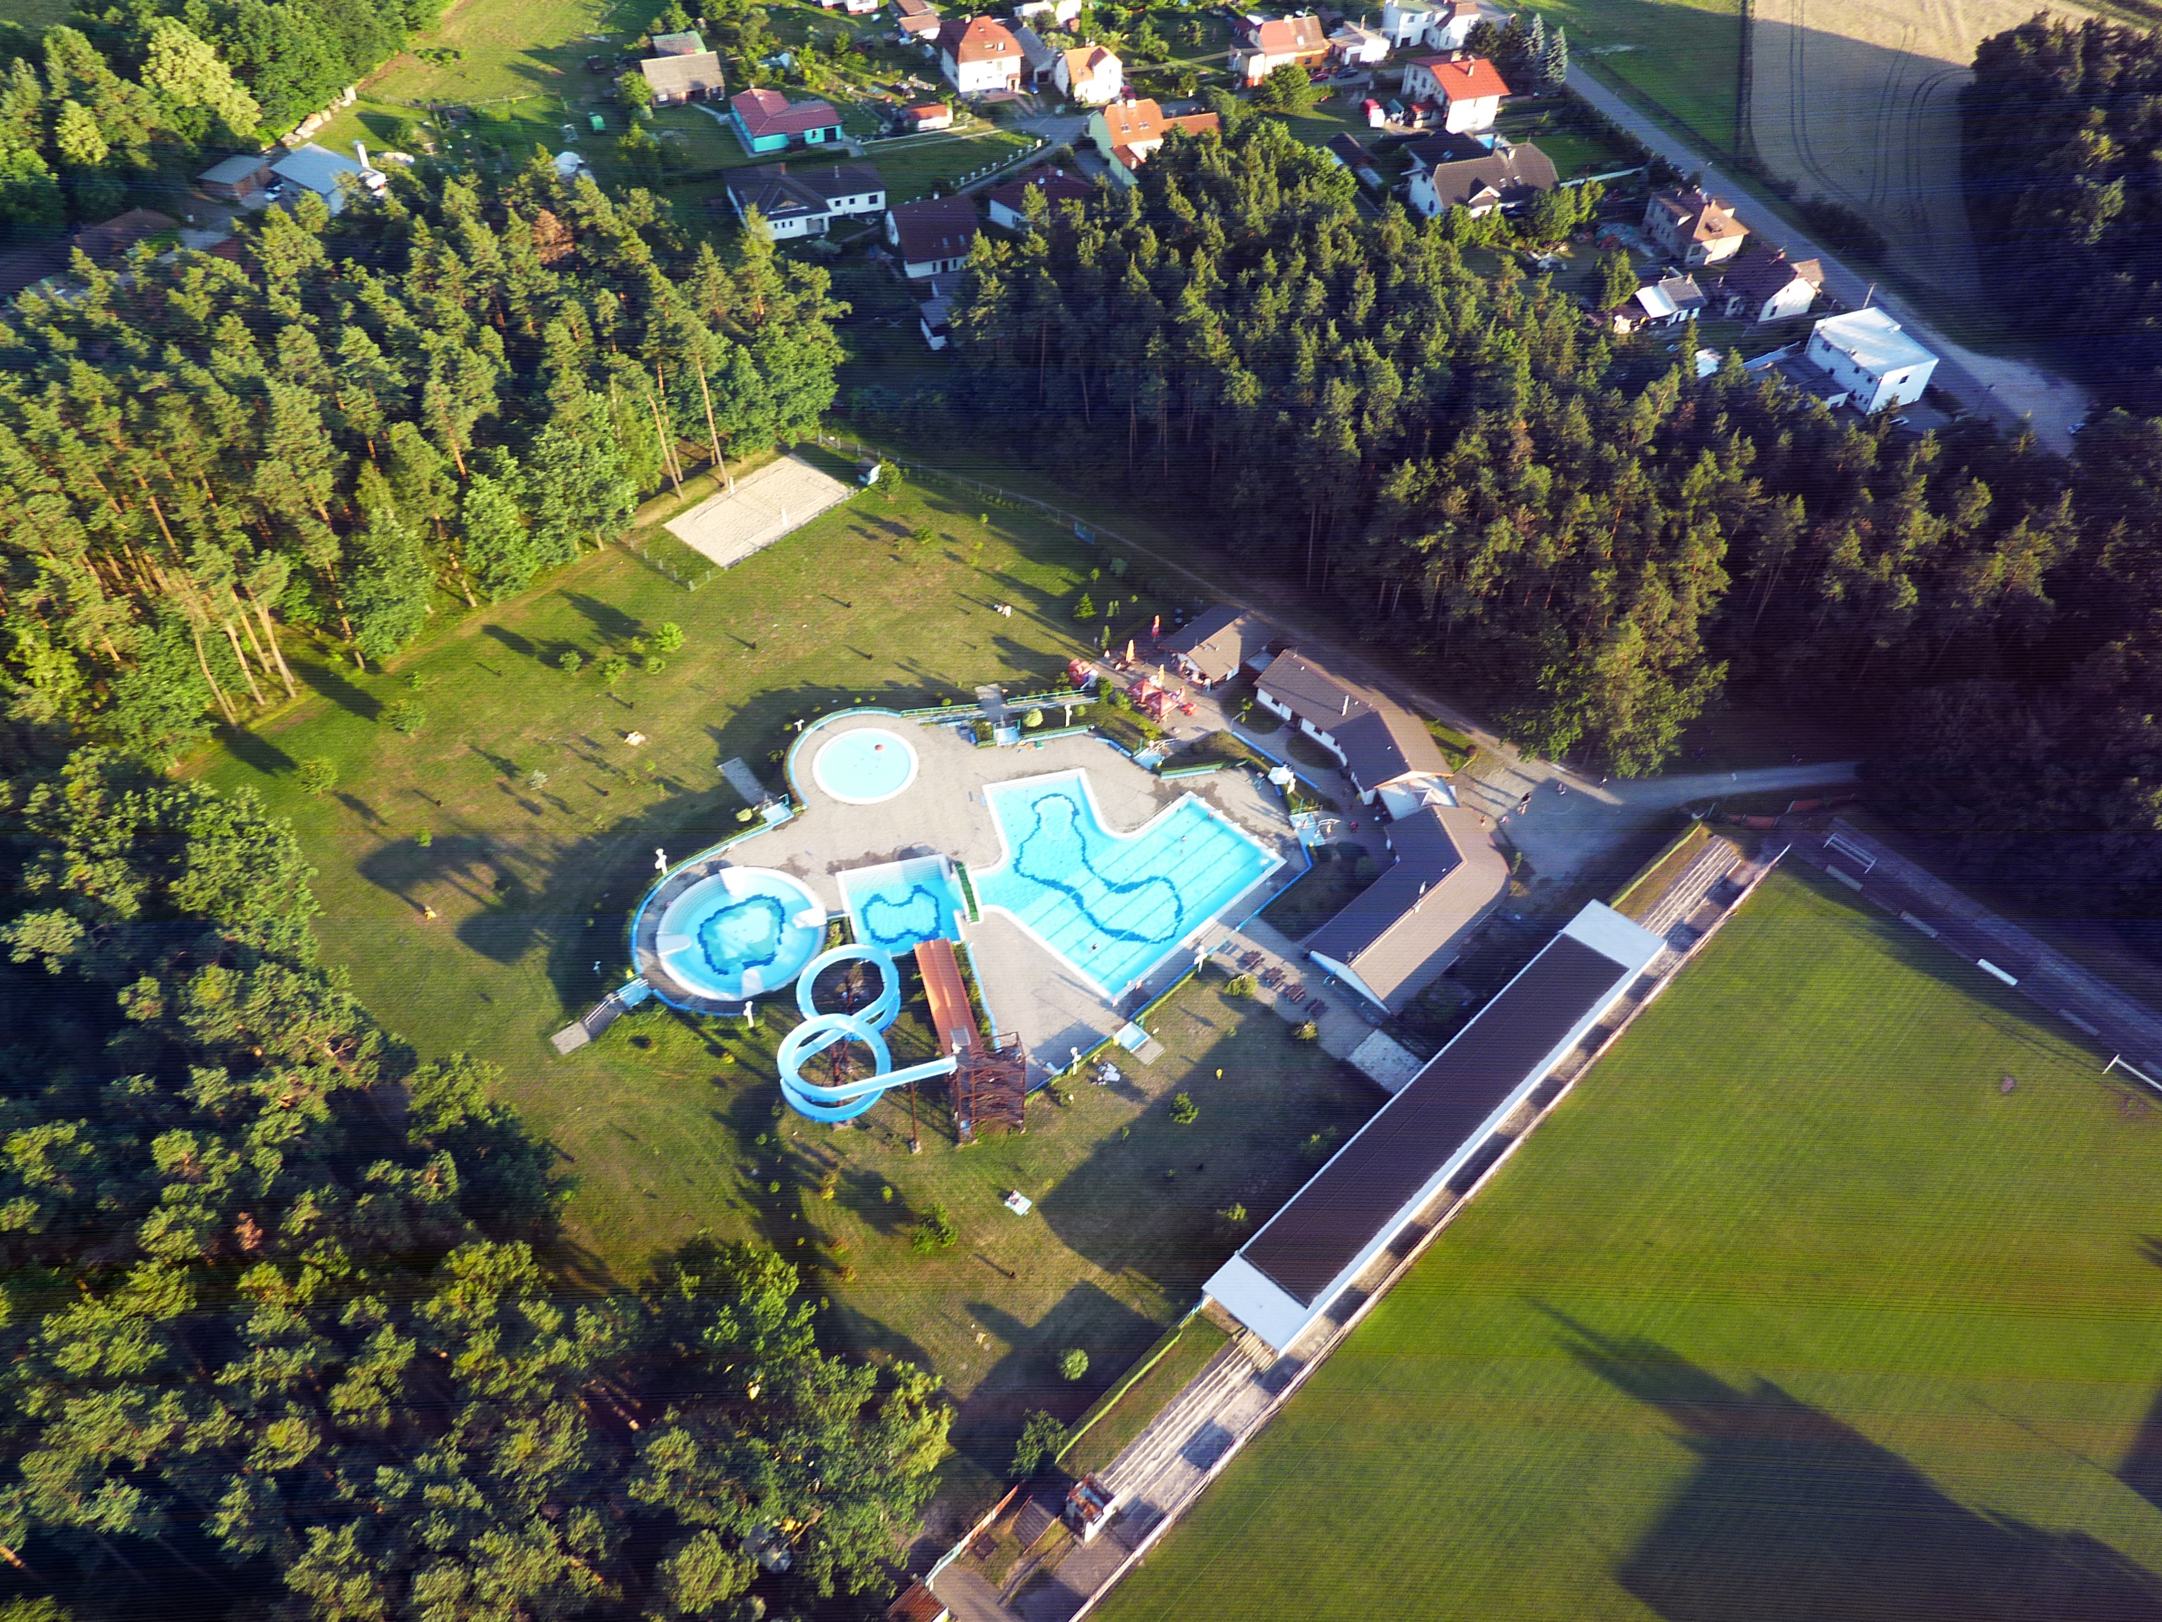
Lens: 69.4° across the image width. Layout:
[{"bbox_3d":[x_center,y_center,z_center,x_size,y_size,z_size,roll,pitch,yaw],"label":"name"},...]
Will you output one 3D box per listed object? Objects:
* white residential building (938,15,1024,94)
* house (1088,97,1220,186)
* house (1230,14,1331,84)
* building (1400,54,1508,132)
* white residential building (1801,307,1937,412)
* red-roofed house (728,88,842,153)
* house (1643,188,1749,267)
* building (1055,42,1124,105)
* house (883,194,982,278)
[{"bbox_3d":[-18.470,-140.415,288.910,12.500,10.500,12.300,-14,50,-16],"label":"white residential building"},{"bbox_3d":[14.341,-119.221,273.458,20.500,7.900,17.500,-13,50,-15],"label":"house"},{"bbox_3d":[38.605,-146.997,300.107,19.100,8.000,12.200,-14,50,-15],"label":"house"},{"bbox_3d":[69.672,-134.573,290.346,11.800,8.600,17.000,-14,50,-16],"label":"building"},{"bbox_3d":[117.609,-67.048,232.958,10.800,7.200,14.400,-16,51,-17],"label":"white residential building"},{"bbox_3d":[-51.745,-122.272,274.368,15.500,4.600,15.500,-16,51,-17],"label":"red-roofed house"},{"bbox_3d":[103.233,-98.267,260.207,11.000,7.500,14.900,-9,49,-11],"label":"house"},{"bbox_3d":[2.104,-137.330,289.749,10.200,7.000,10.000,-16,51,-17],"label":"building"},{"bbox_3d":[-23.377,-92.209,246.466,13.000,8.100,14.800,-14,50,-16],"label":"house"}]

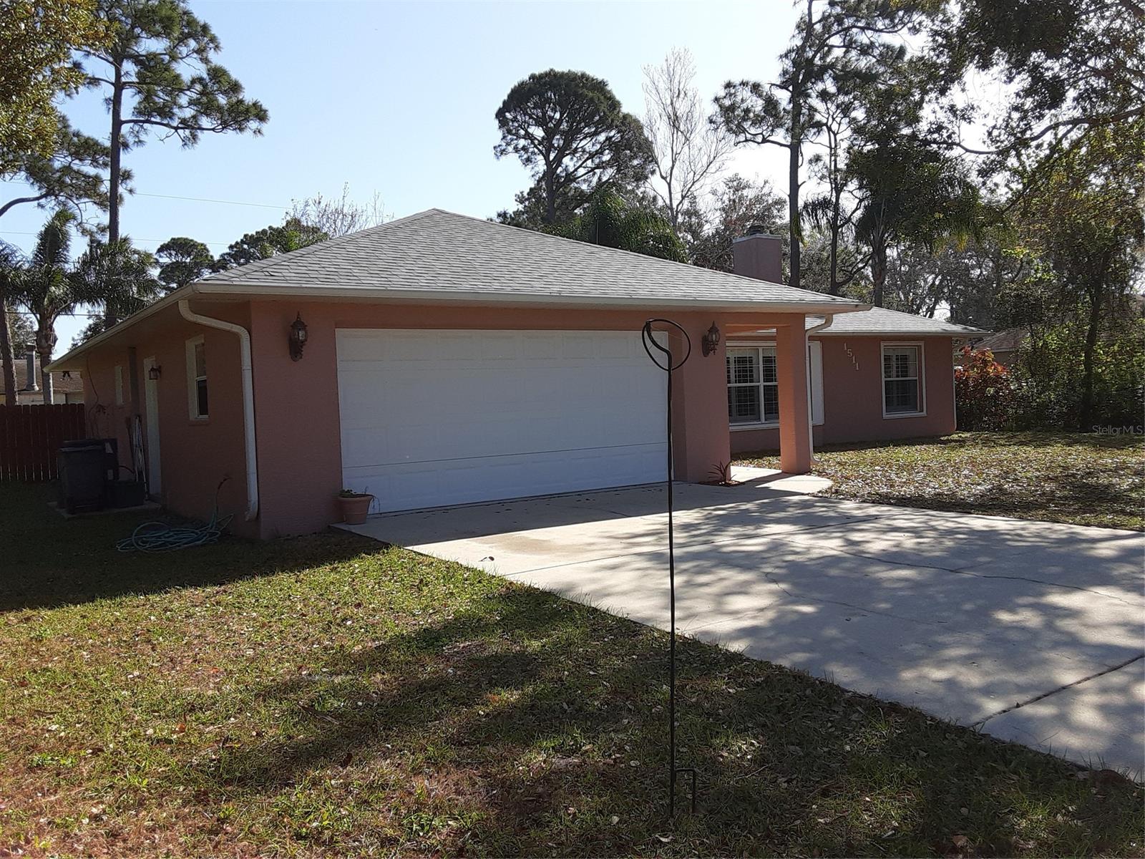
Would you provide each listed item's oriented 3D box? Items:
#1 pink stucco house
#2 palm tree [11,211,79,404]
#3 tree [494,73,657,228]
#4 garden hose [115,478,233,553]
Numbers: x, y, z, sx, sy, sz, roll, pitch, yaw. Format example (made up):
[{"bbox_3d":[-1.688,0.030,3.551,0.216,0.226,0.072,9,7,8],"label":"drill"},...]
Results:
[{"bbox_3d":[-0.160,-2.192,21.111,20.100,5.500,17.700,-4,3,-34],"label":"pink stucco house"},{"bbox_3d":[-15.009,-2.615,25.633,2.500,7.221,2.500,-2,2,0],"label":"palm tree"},{"bbox_3d":[0.117,-8.820,43.314,7.700,17.057,7.700,-2,2,0],"label":"tree"},{"bbox_3d":[-4.068,0.895,9.277,1.208,0.507,1.380,-4,3,-35],"label":"garden hose"}]

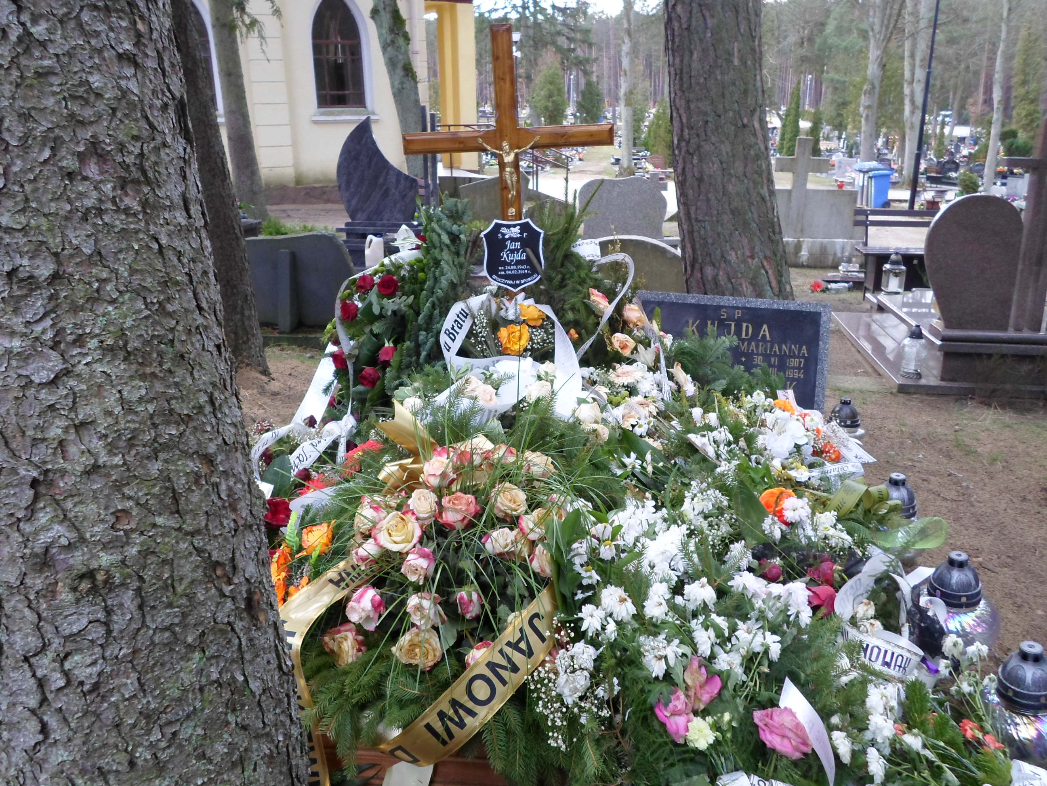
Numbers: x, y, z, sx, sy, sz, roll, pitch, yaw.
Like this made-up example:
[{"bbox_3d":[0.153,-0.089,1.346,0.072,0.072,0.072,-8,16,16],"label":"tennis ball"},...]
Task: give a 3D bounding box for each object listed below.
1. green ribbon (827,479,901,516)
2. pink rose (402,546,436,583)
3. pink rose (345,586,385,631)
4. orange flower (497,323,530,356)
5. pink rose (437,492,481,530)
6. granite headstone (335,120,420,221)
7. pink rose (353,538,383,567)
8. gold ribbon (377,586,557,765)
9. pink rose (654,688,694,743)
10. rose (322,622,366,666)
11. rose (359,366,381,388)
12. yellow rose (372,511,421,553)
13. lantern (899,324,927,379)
[{"bbox_3d":[0.996,0.306,2.400,0.200,0.100,0.120,-1,17,0],"label":"green ribbon"},{"bbox_3d":[-0.176,0.288,1.370,0.058,0.060,0.058,2,12,8],"label":"pink rose"},{"bbox_3d":[-0.258,0.350,1.330,0.065,0.065,0.064,-33,-10,35],"label":"pink rose"},{"bbox_3d":[-0.029,-0.148,2.280,0.088,0.088,0.060,-4,-8,0],"label":"orange flower"},{"bbox_3d":[-0.110,0.202,1.400,0.070,0.058,0.070,-4,36,-5],"label":"pink rose"},{"bbox_3d":[-1.169,-1.794,6.574,0.640,0.820,0.090,3,19,10],"label":"granite headstone"},{"bbox_3d":[-0.263,0.268,1.380,0.055,0.055,0.050,12,14,37],"label":"pink rose"},{"bbox_3d":[-0.101,0.525,1.500,0.130,0.100,0.440,40,69,17],"label":"gold ribbon"},{"bbox_3d":[0.229,0.489,1.240,0.065,0.065,0.078,-1,49,-1],"label":"pink rose"},{"bbox_3d":[-0.330,0.461,1.500,0.077,0.075,0.062,0,-6,7],"label":"rose"},{"bbox_3d":[-0.424,-0.043,2.250,0.060,0.060,0.055,-30,-15,-9],"label":"rose"},{"bbox_3d":[-0.207,0.228,1.340,0.079,0.055,0.076,-1,57,-3],"label":"yellow rose"},{"bbox_3d":[2.148,-0.228,4.500,0.140,0.300,0.140,-1,17,0],"label":"lantern"}]

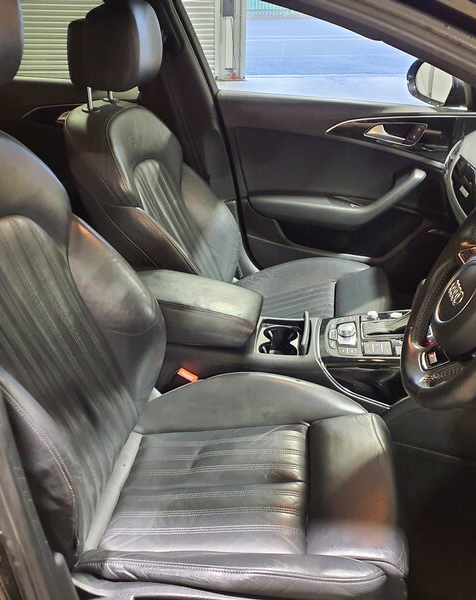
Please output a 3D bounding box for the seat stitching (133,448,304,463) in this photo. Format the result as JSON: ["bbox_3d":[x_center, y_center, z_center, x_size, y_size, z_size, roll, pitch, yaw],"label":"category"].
[{"bbox_3d":[-0.041,0.308,1.229,0.343,0.010,0.016,-4,28,10],"label":"seat stitching"}]

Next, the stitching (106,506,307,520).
[{"bbox_3d":[-0.059,0.378,1.102,0.351,0.010,0.016,-4,28,10],"label":"stitching"}]

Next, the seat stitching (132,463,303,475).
[{"bbox_3d":[-0.042,0.326,1.194,0.334,0.010,0.016,-4,28,10],"label":"seat stitching"}]

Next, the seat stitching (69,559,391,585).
[{"bbox_3d":[-0.020,0.401,0.925,0.462,0.022,0.024,-3,28,11],"label":"seat stitching"}]

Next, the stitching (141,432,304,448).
[{"bbox_3d":[-0.035,0.287,1.268,0.339,0.010,0.016,-4,28,10],"label":"stitching"}]

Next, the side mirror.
[{"bbox_3d":[0.640,-0.688,1.983,0.115,0.148,0.210,-5,29,-8],"label":"side mirror"}]

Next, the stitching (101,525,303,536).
[{"bbox_3d":[-0.061,0.396,1.068,0.350,0.010,0.016,-4,28,10],"label":"stitching"}]

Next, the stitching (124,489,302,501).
[{"bbox_3d":[-0.051,0.357,1.138,0.345,0.010,0.016,-4,28,10],"label":"stitching"}]

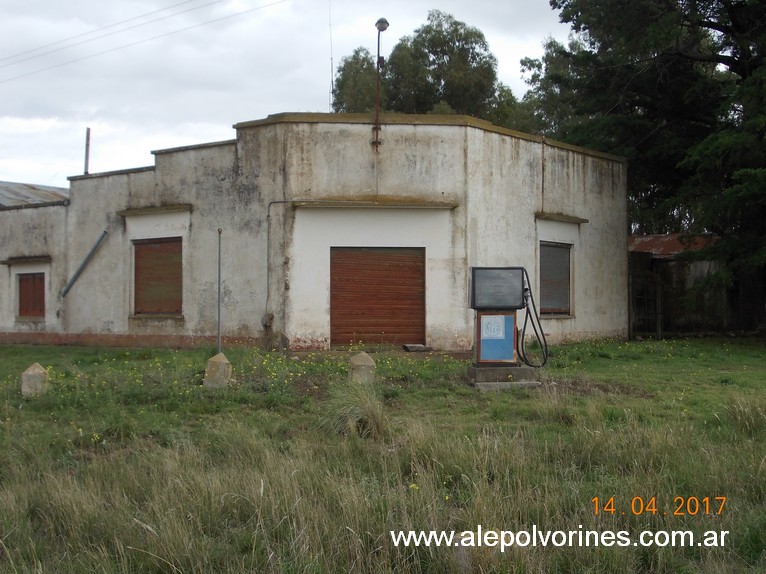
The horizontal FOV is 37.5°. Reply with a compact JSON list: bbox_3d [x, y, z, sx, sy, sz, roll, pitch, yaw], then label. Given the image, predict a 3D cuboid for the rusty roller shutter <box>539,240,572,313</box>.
[{"bbox_3d":[4.726,-0.206,31.054,0.080,1.981,1.715,-1,-1,37],"label":"rusty roller shutter"}]

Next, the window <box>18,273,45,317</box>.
[{"bbox_3d":[-10.131,0.232,32.631,1.190,1.243,0.070,-1,-1,37],"label":"window"}]

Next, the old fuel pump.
[{"bbox_3d":[1.924,0.467,17.200,1.150,1.544,0.420,0,-1,-5],"label":"old fuel pump"}]

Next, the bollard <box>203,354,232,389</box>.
[{"bbox_3d":[-2.472,1.262,16.900,0.350,0.562,0.350,4,-1,0],"label":"bollard"}]

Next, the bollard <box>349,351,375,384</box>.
[{"bbox_3d":[-0.300,1.240,16.900,0.350,0.562,0.350,0,-1,-8],"label":"bollard"}]

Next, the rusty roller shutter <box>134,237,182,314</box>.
[{"bbox_3d":[-5.826,-0.254,29.424,1.804,1.967,0.080,-1,-1,37],"label":"rusty roller shutter"}]

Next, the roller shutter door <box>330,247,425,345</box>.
[{"bbox_3d":[-0.115,0.243,27.062,2.290,2.364,0.080,0,-1,-8],"label":"roller shutter door"}]

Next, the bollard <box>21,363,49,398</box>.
[{"bbox_3d":[-4.840,1.305,15.700,0.340,0.494,0.340,0,-1,-9],"label":"bollard"}]

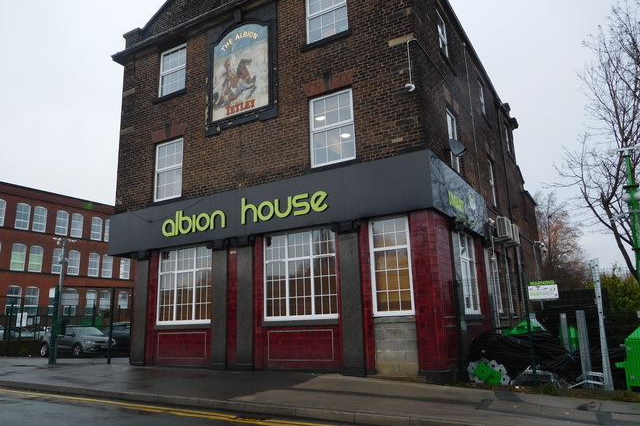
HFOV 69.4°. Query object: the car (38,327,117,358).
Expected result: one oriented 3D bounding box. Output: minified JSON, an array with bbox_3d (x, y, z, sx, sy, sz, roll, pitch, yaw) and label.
[{"bbox_3d":[-12.300,6.500,23.500,4.200,1.470,1.790,-8,-14,28],"label":"car"}]

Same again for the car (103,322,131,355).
[{"bbox_3d":[-9.789,6.705,25.124,4.400,1.600,1.820,-9,-14,30],"label":"car"}]

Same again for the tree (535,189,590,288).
[{"bbox_3d":[19.317,3.725,38.821,5.400,10.800,5.400,-9,-14,30],"label":"tree"}]

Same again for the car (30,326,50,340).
[{"bbox_3d":[-21.111,9.534,35.769,4.200,1.470,1.780,-9,-14,30],"label":"car"}]

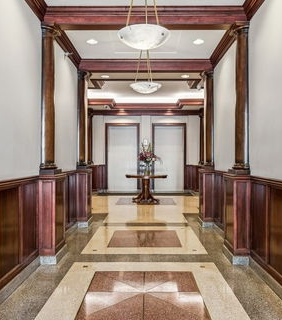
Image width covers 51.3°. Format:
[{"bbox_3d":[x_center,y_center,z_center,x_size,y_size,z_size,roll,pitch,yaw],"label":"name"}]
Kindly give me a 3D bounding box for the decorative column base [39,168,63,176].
[{"bbox_3d":[-1.075,0.143,3.520,0.200,0.070,0.290,0,0,1],"label":"decorative column base"}]

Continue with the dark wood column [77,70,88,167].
[{"bbox_3d":[-1.075,-0.750,5.330,0.200,1.750,0.210,0,0,1],"label":"dark wood column"}]

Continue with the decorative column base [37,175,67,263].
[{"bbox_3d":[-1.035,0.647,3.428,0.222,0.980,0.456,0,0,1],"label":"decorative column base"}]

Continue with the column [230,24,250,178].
[{"bbox_3d":[1.156,-0.687,3.388,0.239,1.710,0.251,0,0,1],"label":"column"}]

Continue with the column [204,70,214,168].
[{"bbox_3d":[1.250,-0.750,5.330,0.200,1.750,0.210,0,0,1],"label":"column"}]

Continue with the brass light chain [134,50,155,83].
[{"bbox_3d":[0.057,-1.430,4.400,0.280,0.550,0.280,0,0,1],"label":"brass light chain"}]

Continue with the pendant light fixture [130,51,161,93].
[{"bbox_3d":[0.065,-1.338,4.262,0.467,0.730,0.467,0,0,1],"label":"pendant light fixture"}]

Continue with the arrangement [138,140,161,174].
[{"bbox_3d":[0.235,-0.030,8.380,0.670,0.970,0.600,0,0,1],"label":"arrangement"}]

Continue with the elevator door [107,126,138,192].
[{"bbox_3d":[-0.685,-0.085,11.050,1.290,2.570,0.160,0,0,1],"label":"elevator door"}]

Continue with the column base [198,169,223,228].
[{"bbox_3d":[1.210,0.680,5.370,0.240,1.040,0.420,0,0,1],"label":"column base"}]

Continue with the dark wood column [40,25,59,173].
[{"bbox_3d":[-1.079,-0.687,3.428,0.239,1.710,0.251,0,0,1],"label":"dark wood column"}]

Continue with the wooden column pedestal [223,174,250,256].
[{"bbox_3d":[1.170,0.636,3.570,0.190,0.930,0.430,0,0,1],"label":"wooden column pedestal"}]

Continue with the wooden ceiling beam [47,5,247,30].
[{"bbox_3d":[0.038,-1.627,3.384,2.348,0.171,0.239,0,0,1],"label":"wooden ceiling beam"}]

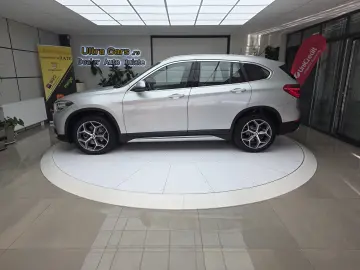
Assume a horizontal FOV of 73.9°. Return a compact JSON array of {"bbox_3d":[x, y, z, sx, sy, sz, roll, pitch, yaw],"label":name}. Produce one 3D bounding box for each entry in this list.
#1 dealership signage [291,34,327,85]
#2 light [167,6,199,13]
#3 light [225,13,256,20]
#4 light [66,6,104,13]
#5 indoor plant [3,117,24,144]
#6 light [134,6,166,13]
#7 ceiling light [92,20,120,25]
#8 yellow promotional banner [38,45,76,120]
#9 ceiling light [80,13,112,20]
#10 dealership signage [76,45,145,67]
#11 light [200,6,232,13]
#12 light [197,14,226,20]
[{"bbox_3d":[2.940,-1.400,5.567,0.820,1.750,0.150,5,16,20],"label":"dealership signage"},{"bbox_3d":[0.062,-2.362,4.460,0.600,0.050,0.600,0,15,0],"label":"light"},{"bbox_3d":[1.264,-2.513,5.038,0.600,0.050,0.600,0,15,0],"label":"light"},{"bbox_3d":[-1.738,-2.365,4.466,0.600,0.050,0.600,0,15,0],"label":"light"},{"bbox_3d":[-3.337,-0.114,4.788,0.360,0.530,0.340,0,15,0],"label":"indoor plant"},{"bbox_3d":[-0.543,-2.369,4.515,0.590,0.050,0.590,0,15,0],"label":"light"},{"bbox_3d":[-1.734,-2.666,5.620,0.600,0.050,0.600,0,15,0],"label":"ceiling light"},{"bbox_3d":[-3.397,-1.384,6.730,0.820,2.060,0.150,-9,17,-31],"label":"yellow promotional banner"},{"bbox_3d":[-1.743,-2.520,5.096,0.590,0.050,0.590,0,15,0],"label":"ceiling light"},{"bbox_3d":[-2.138,-2.474,7.519,2.182,0.604,0.060,0,15,0],"label":"dealership signage"},{"bbox_3d":[0.657,-2.369,4.515,0.590,0.050,0.590,0,15,0],"label":"light"},{"bbox_3d":[0.657,-2.521,5.096,0.590,0.050,0.590,0,15,0],"label":"light"}]

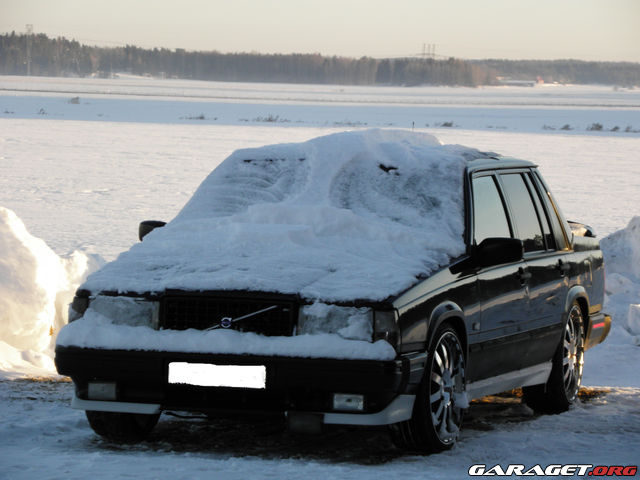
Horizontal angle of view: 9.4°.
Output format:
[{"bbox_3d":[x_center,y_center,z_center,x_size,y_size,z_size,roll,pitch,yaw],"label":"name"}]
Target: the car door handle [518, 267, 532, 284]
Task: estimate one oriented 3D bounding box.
[{"bbox_3d":[1.041,0.178,19.723,0.045,0.085,0.170,2,2,17],"label":"car door handle"}]

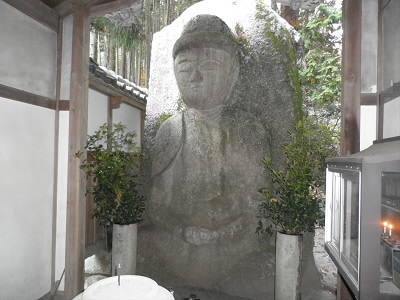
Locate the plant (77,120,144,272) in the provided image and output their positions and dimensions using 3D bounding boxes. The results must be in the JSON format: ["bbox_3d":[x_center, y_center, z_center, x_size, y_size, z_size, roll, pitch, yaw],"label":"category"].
[{"bbox_3d":[-0.910,0.610,3.200,0.710,1.780,0.660,1,-2,0],"label":"plant"}]

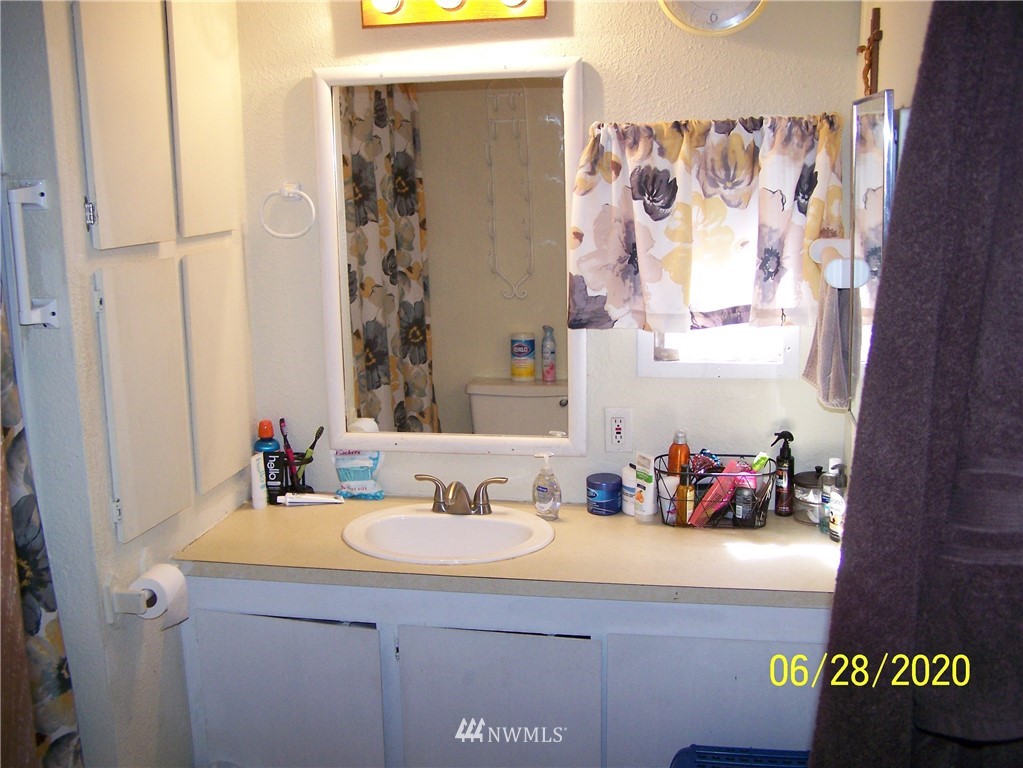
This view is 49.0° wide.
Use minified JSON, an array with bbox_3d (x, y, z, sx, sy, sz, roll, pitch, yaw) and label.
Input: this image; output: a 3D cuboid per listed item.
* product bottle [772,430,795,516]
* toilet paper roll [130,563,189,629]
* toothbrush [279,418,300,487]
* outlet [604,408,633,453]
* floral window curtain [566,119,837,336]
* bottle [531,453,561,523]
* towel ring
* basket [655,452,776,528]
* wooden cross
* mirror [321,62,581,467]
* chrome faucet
[{"bbox_3d":[0.663,0.216,2.743,0.058,0.210,0.046,-1,10,1],"label":"product bottle"},{"bbox_3d":[-0.738,0.443,2.359,0.092,0.100,0.092,1,11,11],"label":"toilet paper roll"},{"bbox_3d":[-0.588,0.183,2.958,0.019,0.190,0.013,-6,10,26],"label":"toothbrush"},{"bbox_3d":[0.272,0.117,2.834,0.070,0.115,0.009,1,11,11],"label":"outlet"},{"bbox_3d":[0.449,-0.372,2.655,0.632,0.498,0.090,1,11,11],"label":"floral window curtain"},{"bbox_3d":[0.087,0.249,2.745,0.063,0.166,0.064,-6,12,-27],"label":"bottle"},{"bbox_3d":[-0.567,-0.440,2.866,0.148,0.142,0.052,1,11,11],"label":"towel ring"},{"bbox_3d":[0.490,0.262,2.706,0.288,0.140,0.195,1,11,11],"label":"basket"},{"bbox_3d":[0.713,-0.647,2.260,0.048,0.202,0.112,1,11,11],"label":"wooden cross"},{"bbox_3d":[-0.149,-0.298,2.825,0.674,0.970,0.030,1,11,11],"label":"mirror"},{"bbox_3d":[-0.135,0.279,2.741,0.240,0.087,0.145,1,11,11],"label":"chrome faucet"}]

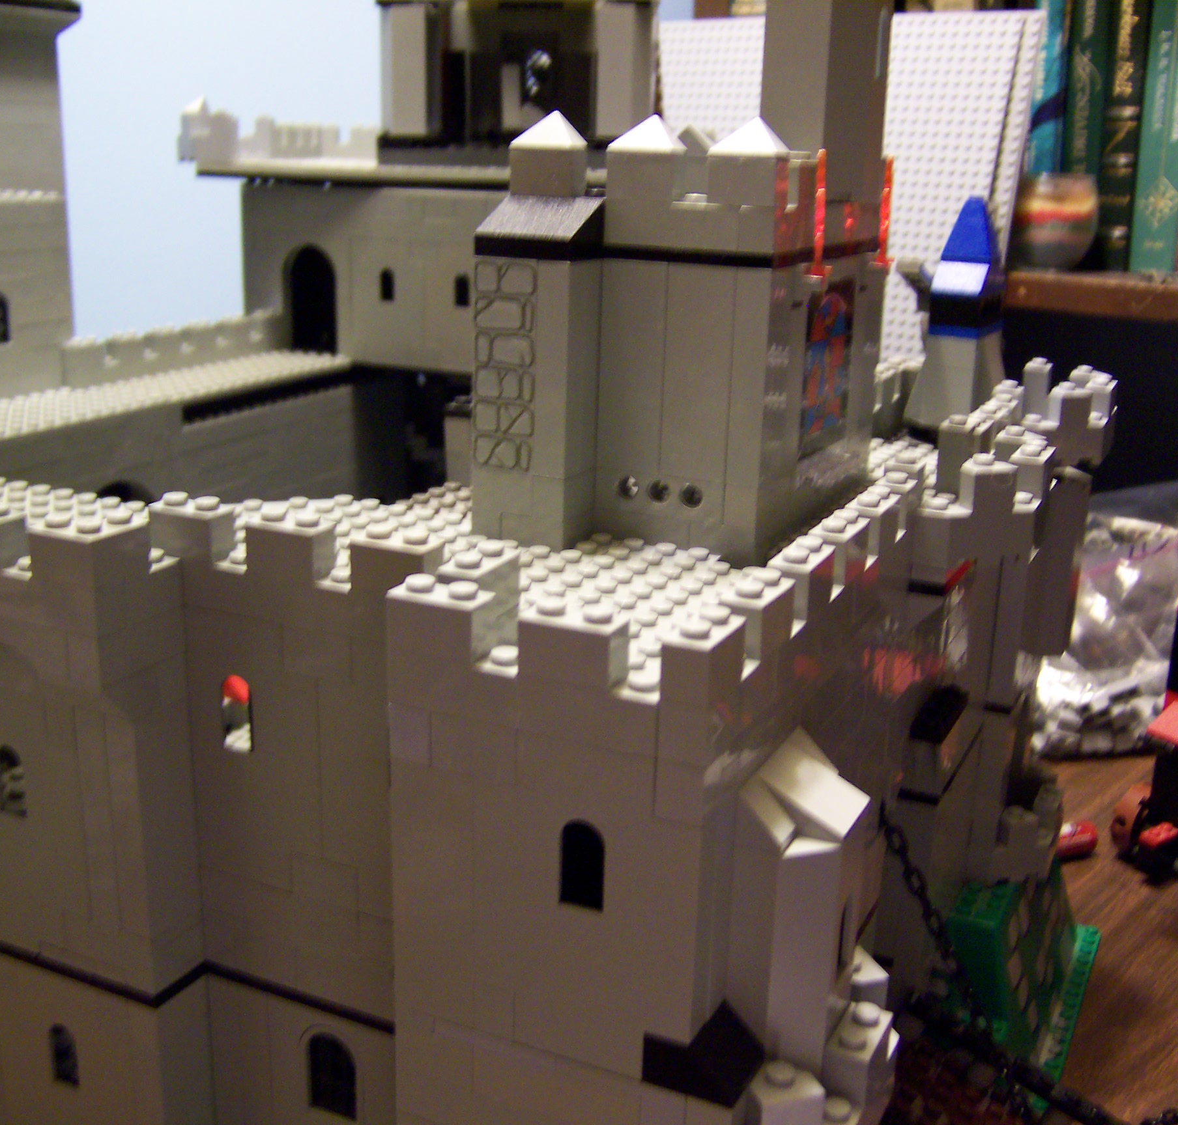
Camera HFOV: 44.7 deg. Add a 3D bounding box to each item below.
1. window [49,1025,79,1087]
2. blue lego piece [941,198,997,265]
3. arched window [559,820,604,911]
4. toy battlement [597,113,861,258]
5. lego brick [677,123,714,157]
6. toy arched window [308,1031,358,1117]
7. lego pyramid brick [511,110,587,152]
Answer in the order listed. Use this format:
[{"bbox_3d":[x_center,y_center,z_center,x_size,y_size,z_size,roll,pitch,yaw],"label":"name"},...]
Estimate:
[{"bbox_3d":[-0.113,0.106,0.312,0.008,0.015,0.004,9,17,25],"label":"window"},{"bbox_3d":[0.120,-0.104,0.447,0.016,0.019,0.016,9,17,25],"label":"blue lego piece"},{"bbox_3d":[0.000,0.047,0.228,0.008,0.015,0.004,9,17,25],"label":"arched window"},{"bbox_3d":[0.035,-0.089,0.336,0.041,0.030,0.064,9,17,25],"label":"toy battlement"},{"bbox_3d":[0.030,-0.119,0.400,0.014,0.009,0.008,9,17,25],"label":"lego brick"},{"bbox_3d":[-0.052,0.106,0.298,0.012,0.019,0.004,9,17,25],"label":"toy arched window"},{"bbox_3d":[-0.009,-0.098,0.325,0.016,0.009,0.010,9,17,25],"label":"lego pyramid brick"}]

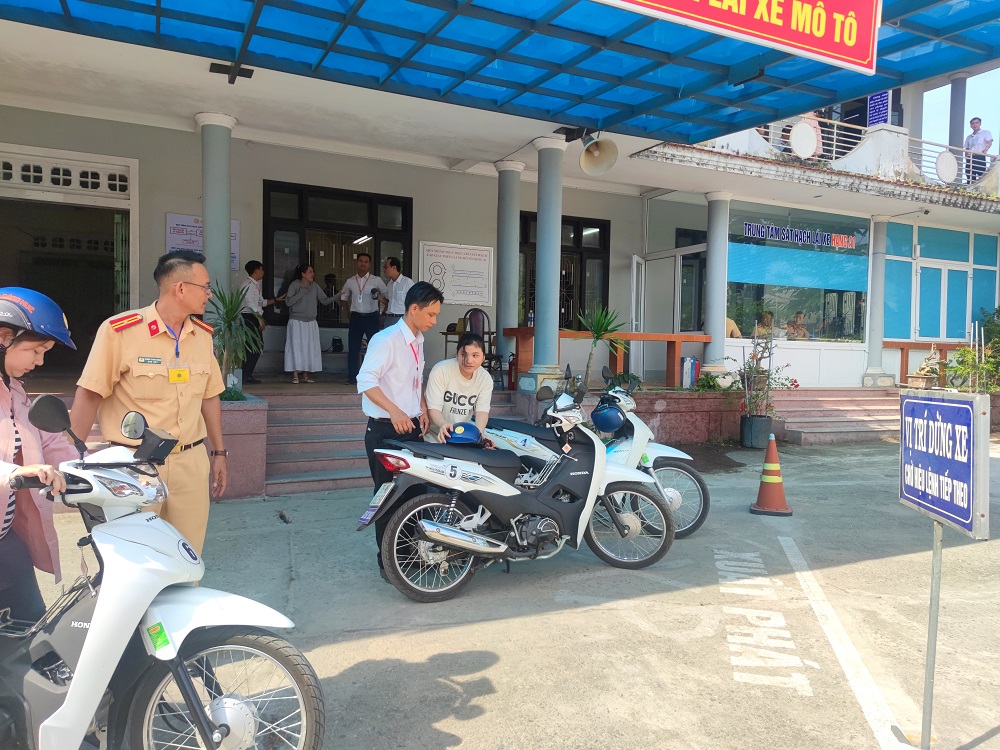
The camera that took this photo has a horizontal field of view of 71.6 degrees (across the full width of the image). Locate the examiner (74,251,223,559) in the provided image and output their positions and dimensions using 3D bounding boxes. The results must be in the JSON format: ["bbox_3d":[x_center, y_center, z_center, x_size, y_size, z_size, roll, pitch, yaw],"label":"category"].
[{"bbox_3d":[-1.339,0.391,2.647,0.560,1.710,0.380,-1,3,-45],"label":"examiner"}]

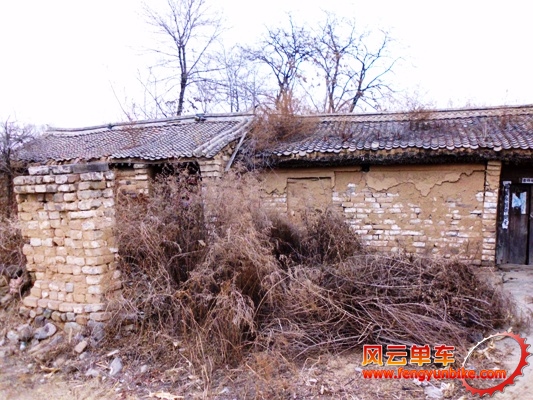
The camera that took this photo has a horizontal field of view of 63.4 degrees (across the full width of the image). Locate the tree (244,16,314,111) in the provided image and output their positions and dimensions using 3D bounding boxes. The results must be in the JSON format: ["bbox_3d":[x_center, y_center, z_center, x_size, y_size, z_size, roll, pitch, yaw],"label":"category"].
[{"bbox_3d":[0.525,-2.992,16.739,2.598,7.997,2.338,0,3,0],"label":"tree"}]

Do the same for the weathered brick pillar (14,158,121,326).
[{"bbox_3d":[-2.820,0.592,6.150,1.354,2.216,0.450,1,4,16],"label":"weathered brick pillar"}]

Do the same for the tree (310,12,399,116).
[{"bbox_3d":[3.434,-3.041,16.741,3.192,8.054,2.873,0,3,0],"label":"tree"}]

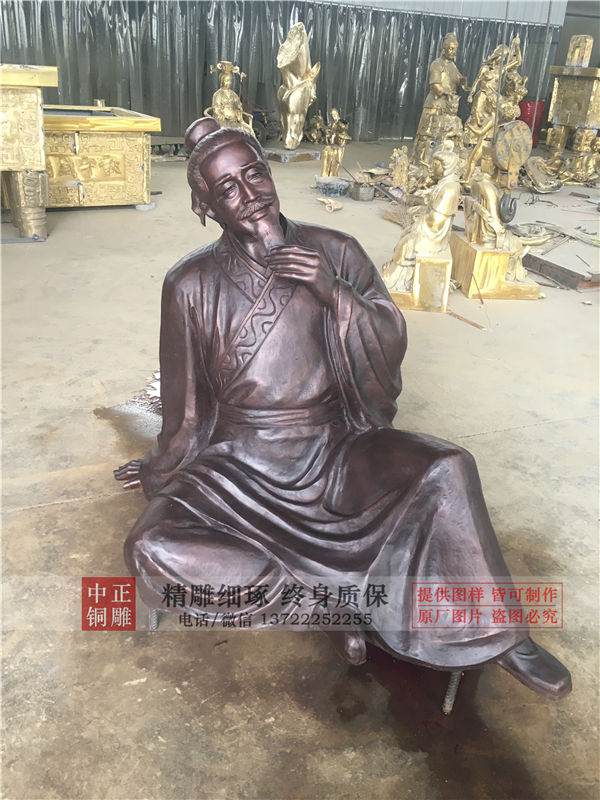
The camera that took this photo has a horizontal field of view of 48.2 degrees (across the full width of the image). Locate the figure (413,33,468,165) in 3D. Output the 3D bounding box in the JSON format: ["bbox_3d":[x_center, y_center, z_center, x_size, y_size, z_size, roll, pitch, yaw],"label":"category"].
[{"bbox_3d":[2.243,-4.733,10.633,0.711,1.927,0.660,-16,32,-34],"label":"figure"}]

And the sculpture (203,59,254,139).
[{"bbox_3d":[-1.123,-4.686,10.806,0.787,1.407,0.737,-10,29,-25],"label":"sculpture"}]

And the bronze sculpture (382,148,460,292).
[{"bbox_3d":[0.720,-1.092,4.143,0.419,0.937,0.533,4,26,3],"label":"bronze sculpture"}]

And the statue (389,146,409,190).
[{"bbox_3d":[1.240,-2.837,8.243,0.229,0.528,0.178,5,26,4],"label":"statue"}]

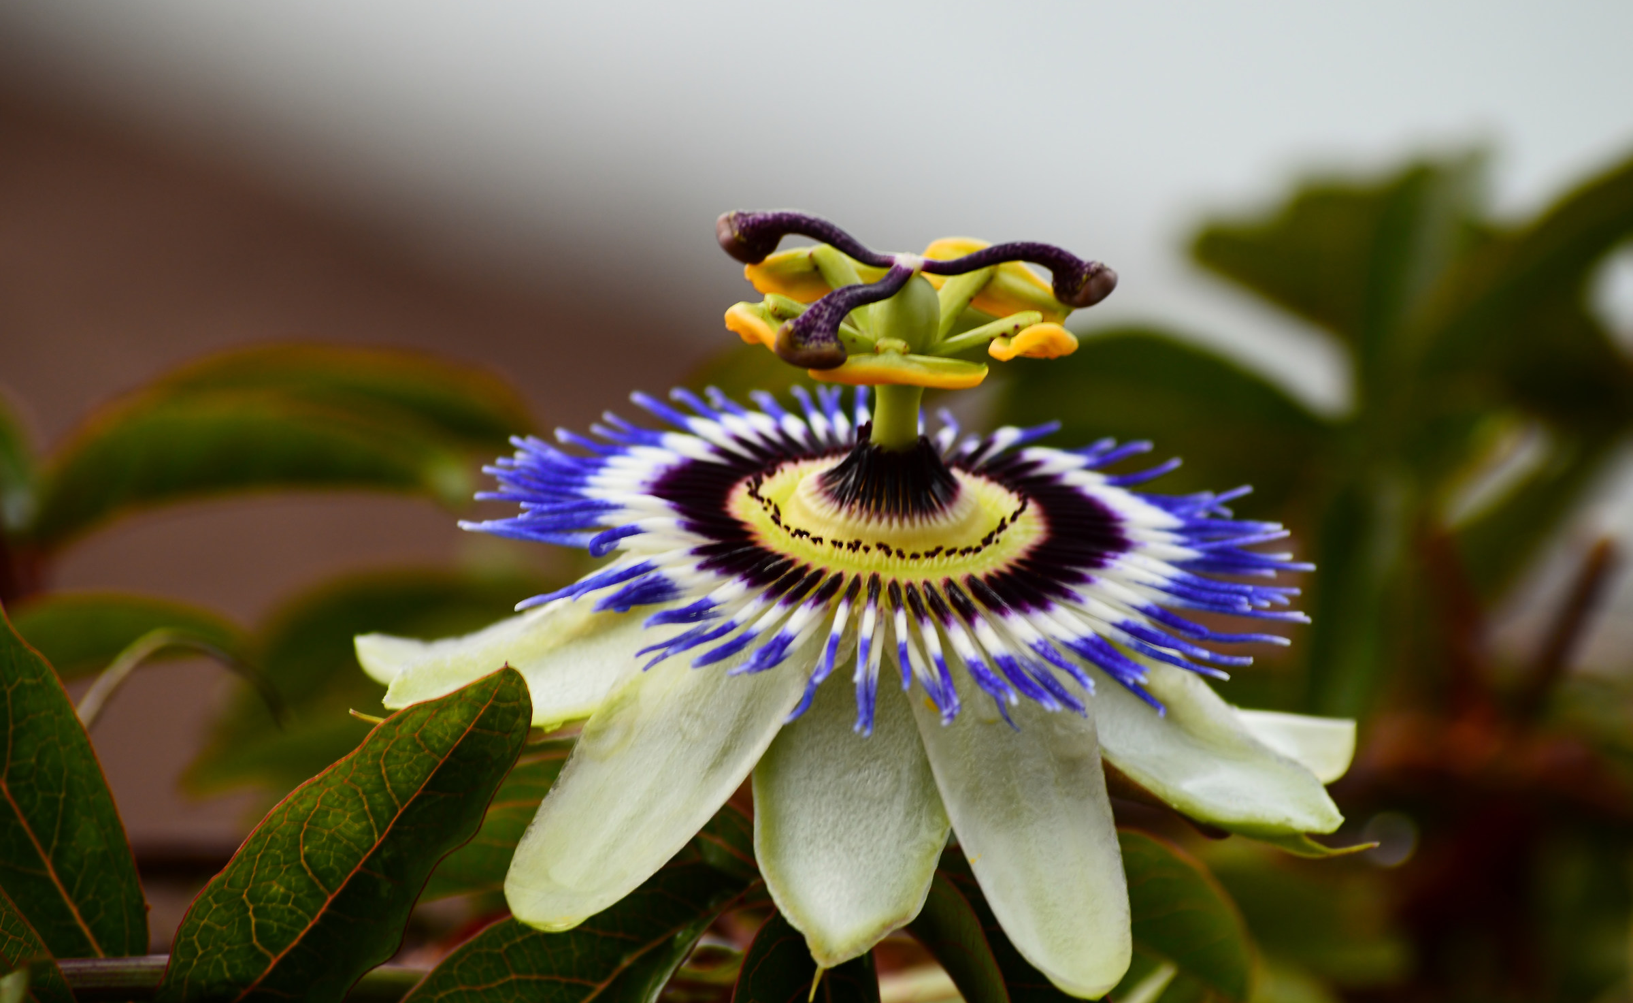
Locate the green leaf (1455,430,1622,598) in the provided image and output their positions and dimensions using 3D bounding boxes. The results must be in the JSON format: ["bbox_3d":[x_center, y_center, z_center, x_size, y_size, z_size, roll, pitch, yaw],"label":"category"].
[{"bbox_3d":[0.068,0.001,1.220,0.018,0.007,0.009,-40,39,-4],"label":"green leaf"}]

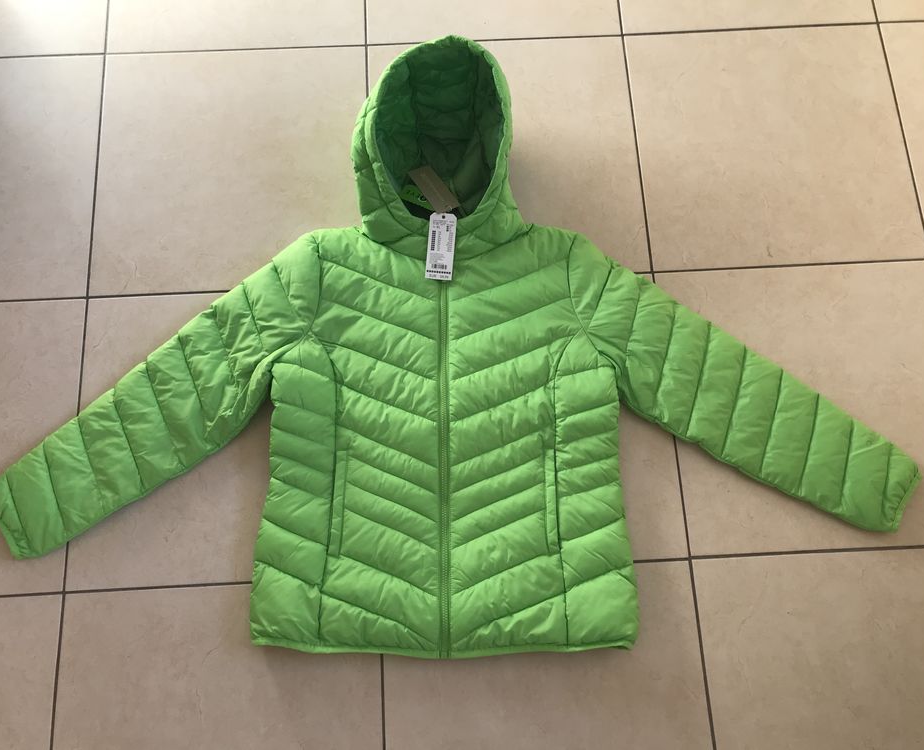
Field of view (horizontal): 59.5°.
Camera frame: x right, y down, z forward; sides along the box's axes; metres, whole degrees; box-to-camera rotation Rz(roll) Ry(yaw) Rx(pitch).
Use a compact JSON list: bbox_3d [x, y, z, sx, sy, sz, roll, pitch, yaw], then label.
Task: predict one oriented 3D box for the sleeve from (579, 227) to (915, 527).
[{"bbox_3d":[0.380,0.027,1.211,0.635,0.070,0.200,37,77,9],"label":"sleeve"}]

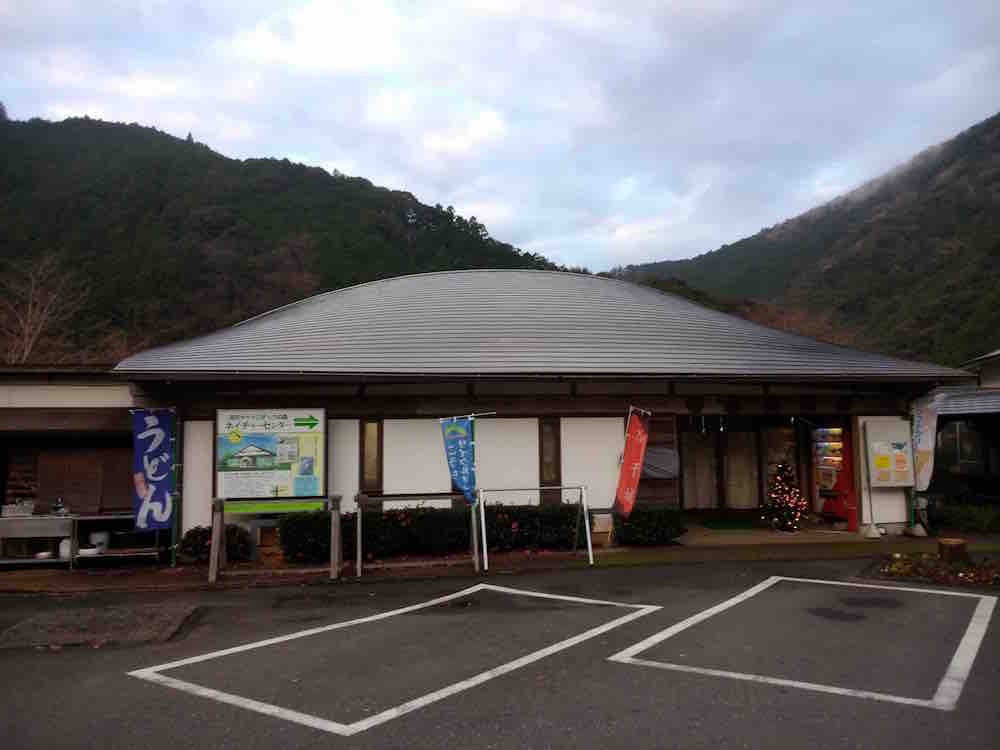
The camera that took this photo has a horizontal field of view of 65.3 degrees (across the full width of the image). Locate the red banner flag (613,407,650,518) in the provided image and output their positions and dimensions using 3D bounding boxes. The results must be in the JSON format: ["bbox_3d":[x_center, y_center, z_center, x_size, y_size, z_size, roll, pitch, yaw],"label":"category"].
[{"bbox_3d":[2.091,1.391,12.400,0.550,1.830,0.100,12,-4,-38],"label":"red banner flag"}]

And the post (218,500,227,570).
[{"bbox_3d":[-3.771,2.181,10.600,0.100,0.970,0.100,0,-4,-7],"label":"post"}]

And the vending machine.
[{"bbox_3d":[6.667,1.861,15.066,0.700,1.830,1.130,0,-5,-9],"label":"vending machine"}]

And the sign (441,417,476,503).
[{"bbox_3d":[-0.561,1.156,10.542,0.480,1.180,0.080,0,-5,-6],"label":"sign"}]

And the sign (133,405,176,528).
[{"bbox_3d":[-5.071,1.385,11.431,0.580,1.770,0.050,0,-5,-9],"label":"sign"}]

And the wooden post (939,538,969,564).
[{"bbox_3d":[6.279,2.437,10.800,0.400,0.400,0.400,0,-4,-7],"label":"wooden post"}]

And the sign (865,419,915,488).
[{"bbox_3d":[6.508,1.308,13.000,0.780,1.140,0.080,0,-4,-6],"label":"sign"}]

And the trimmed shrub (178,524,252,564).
[{"bbox_3d":[-4.227,2.526,11.590,1.000,0.550,0.800,0,-5,-9],"label":"trimmed shrub"}]

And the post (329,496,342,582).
[{"bbox_3d":[-2.225,2.211,10.550,0.130,1.120,0.130,0,-4,-7],"label":"post"}]

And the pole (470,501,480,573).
[{"bbox_3d":[-0.346,2.263,11.000,0.080,1.030,0.080,0,-4,-7],"label":"pole"}]

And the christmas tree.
[{"bbox_3d":[5.003,2.147,13.668,0.800,1.220,0.800,0,-5,-9],"label":"christmas tree"}]

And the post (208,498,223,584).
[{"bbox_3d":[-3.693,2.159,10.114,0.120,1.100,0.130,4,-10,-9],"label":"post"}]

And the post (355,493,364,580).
[{"bbox_3d":[-1.867,2.146,10.364,0.090,1.110,0.100,0,-9,-9],"label":"post"}]

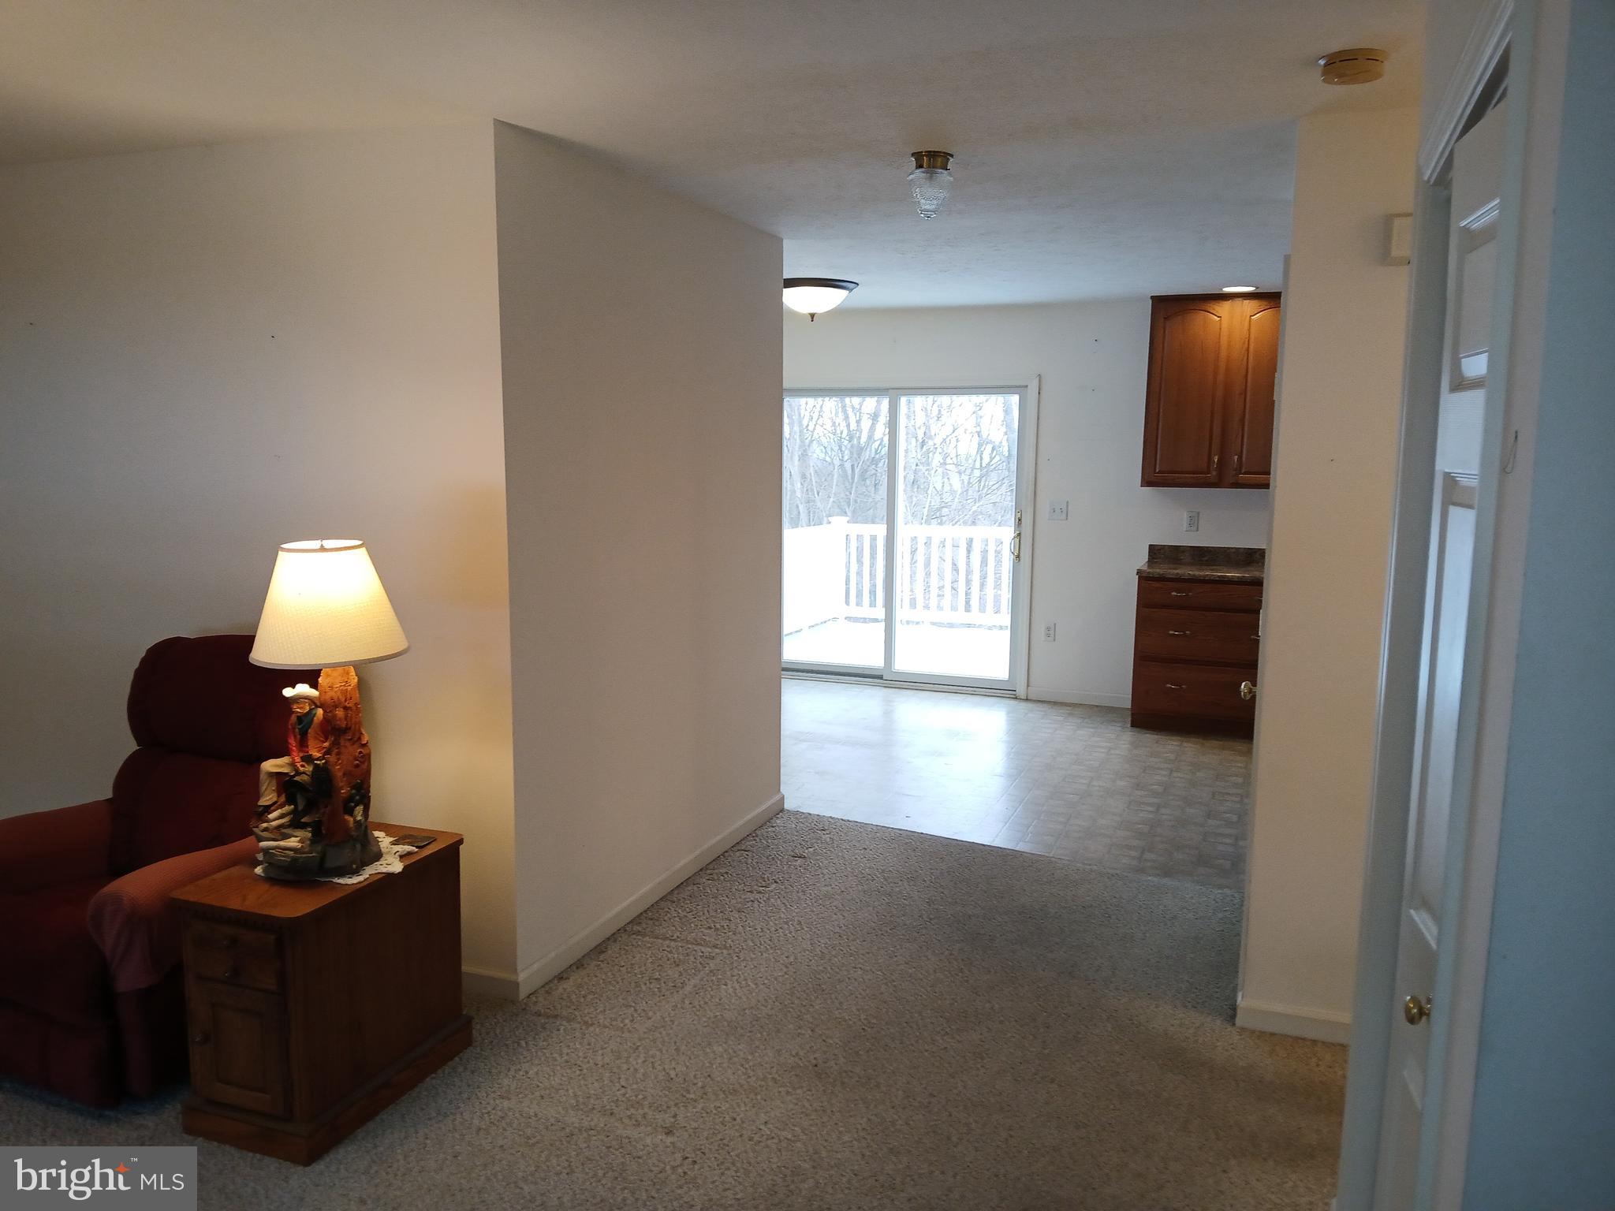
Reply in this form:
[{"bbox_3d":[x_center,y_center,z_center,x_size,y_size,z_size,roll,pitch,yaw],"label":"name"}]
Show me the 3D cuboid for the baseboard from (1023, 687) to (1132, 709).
[{"bbox_3d":[1.727,0.586,7.600,0.708,0.078,0.018,4,9,21],"label":"baseboard"}]

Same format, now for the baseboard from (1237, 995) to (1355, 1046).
[{"bbox_3d":[1.375,1.174,3.380,0.350,0.071,0.021,4,9,21],"label":"baseboard"}]

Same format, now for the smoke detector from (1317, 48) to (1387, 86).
[{"bbox_3d":[1.183,-1.160,2.629,0.130,0.053,0.130,4,9,21],"label":"smoke detector"}]

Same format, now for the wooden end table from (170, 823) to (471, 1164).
[{"bbox_3d":[-1.197,0.929,3.044,0.386,0.594,0.617,4,9,21],"label":"wooden end table"}]

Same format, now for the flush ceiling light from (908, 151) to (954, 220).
[{"bbox_3d":[0.363,-1.237,3.597,0.140,0.185,0.140,1,8,0],"label":"flush ceiling light"}]

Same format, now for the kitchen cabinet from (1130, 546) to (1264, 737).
[{"bbox_3d":[2.366,0.204,6.963,0.907,1.023,0.635,4,9,21],"label":"kitchen cabinet"}]

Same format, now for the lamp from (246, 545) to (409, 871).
[{"bbox_3d":[-1.163,0.245,2.949,0.380,0.789,0.370,4,9,21],"label":"lamp"}]

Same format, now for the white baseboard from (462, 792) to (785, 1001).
[{"bbox_3d":[-0.566,0.999,4.518,0.206,0.063,2.028,4,9,21],"label":"white baseboard"}]

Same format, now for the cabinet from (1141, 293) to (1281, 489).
[{"bbox_3d":[2.414,-1.209,6.925,0.894,1.071,0.317,4,9,21],"label":"cabinet"}]

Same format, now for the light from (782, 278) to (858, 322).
[{"bbox_3d":[0.029,-1.671,6.712,0.515,0.191,0.515,1,8,0],"label":"light"}]

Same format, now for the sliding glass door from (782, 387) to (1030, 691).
[{"bbox_3d":[0.561,-0.432,7.960,1.732,1.964,0.116,4,9,21],"label":"sliding glass door"}]

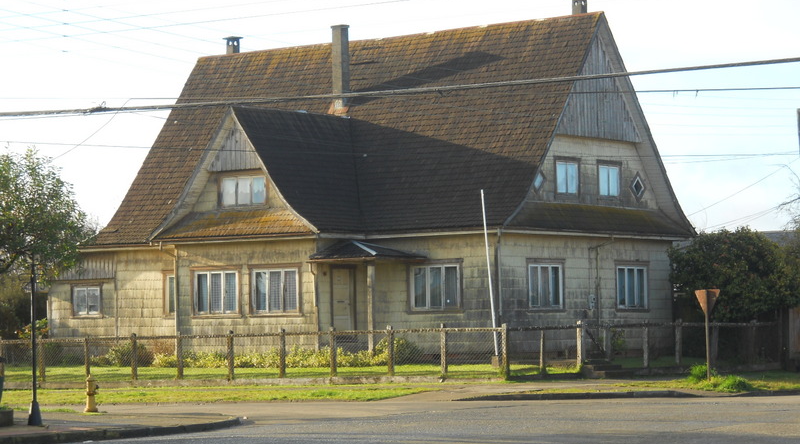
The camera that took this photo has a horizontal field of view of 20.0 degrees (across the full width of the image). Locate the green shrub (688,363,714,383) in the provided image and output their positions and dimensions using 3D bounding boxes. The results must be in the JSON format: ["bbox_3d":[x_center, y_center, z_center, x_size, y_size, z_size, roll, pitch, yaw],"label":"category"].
[{"bbox_3d":[7.110,3.555,53.500,0.600,0.470,0.520,-1,-3,0],"label":"green shrub"}]

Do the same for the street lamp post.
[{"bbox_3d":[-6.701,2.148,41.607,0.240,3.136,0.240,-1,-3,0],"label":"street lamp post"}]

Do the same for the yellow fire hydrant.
[{"bbox_3d":[-6.569,3.628,48.200,0.300,0.808,0.270,-1,-3,6],"label":"yellow fire hydrant"}]

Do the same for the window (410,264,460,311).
[{"bbox_3d":[1.047,1.955,67.429,1.823,1.384,0.100,-3,-3,37],"label":"window"}]

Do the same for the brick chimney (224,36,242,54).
[{"bbox_3d":[-5.849,-6.188,79.555,0.497,0.610,0.497,-3,-3,37],"label":"brick chimney"}]

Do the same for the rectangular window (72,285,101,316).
[{"bbox_3d":[-10.568,2.691,76.410,1.273,0.978,0.100,-3,-3,37],"label":"rectangular window"}]

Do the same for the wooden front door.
[{"bbox_3d":[-1.747,2.371,68.135,0.100,1.999,1.030,-3,-3,37],"label":"wooden front door"}]

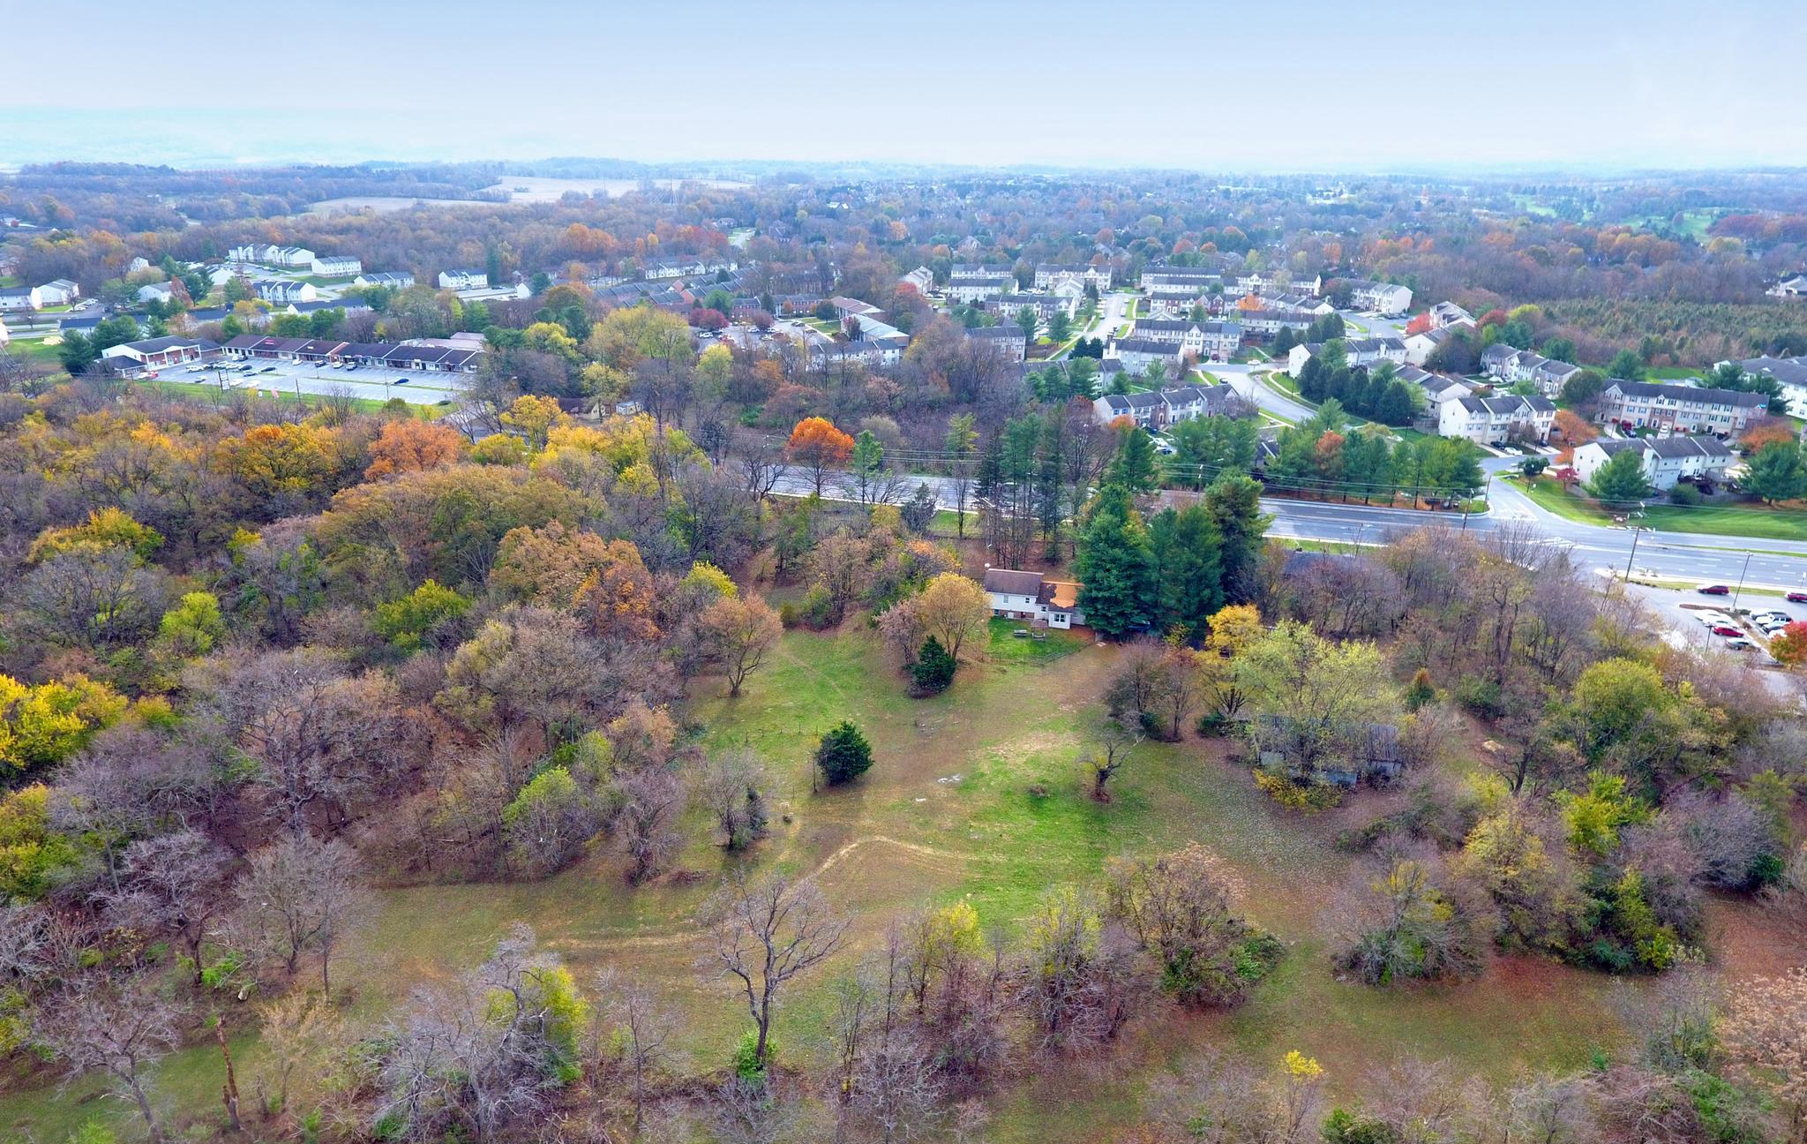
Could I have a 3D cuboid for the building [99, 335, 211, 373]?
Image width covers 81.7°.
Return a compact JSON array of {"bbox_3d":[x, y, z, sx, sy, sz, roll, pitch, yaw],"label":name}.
[{"bbox_3d":[-285.970,-84.200,398.860,23.500,8.000,24.500,6,22,14],"label":"building"}]

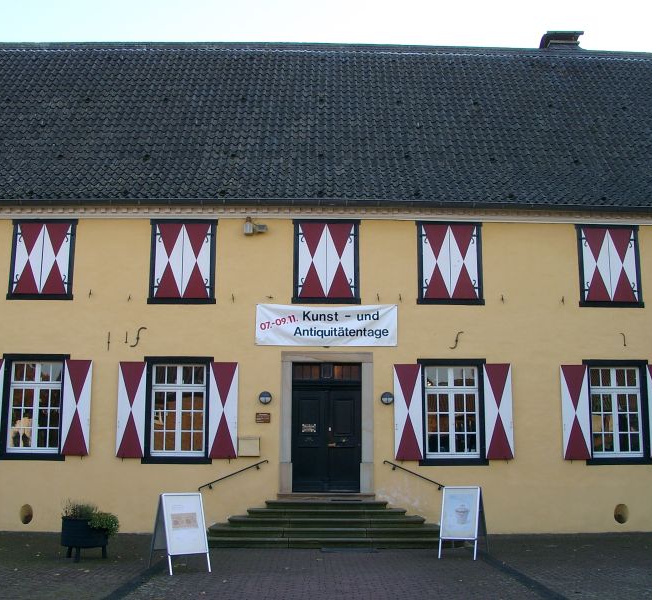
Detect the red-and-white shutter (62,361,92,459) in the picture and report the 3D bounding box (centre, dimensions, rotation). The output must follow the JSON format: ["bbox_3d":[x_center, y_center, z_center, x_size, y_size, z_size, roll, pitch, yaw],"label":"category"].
[{"bbox_3d":[-5.380,2.329,17.016,0.582,2.030,0.060,1,-9,-1],"label":"red-and-white shutter"}]

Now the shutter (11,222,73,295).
[{"bbox_3d":[-5.993,-0.875,16.620,1.140,1.508,0.060,0,-9,-1],"label":"shutter"}]

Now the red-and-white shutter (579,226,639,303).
[{"bbox_3d":[6.089,-0.740,16.858,1.116,1.565,0.050,0,-9,-1],"label":"red-and-white shutter"}]

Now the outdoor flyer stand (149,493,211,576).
[{"bbox_3d":[-2.264,3.609,12.256,0.634,1.159,0.930,5,-10,-29],"label":"outdoor flyer stand"}]

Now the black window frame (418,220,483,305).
[{"bbox_3d":[2.662,-0.787,16.797,1.428,1.804,0.150,0,-9,-1],"label":"black window frame"}]

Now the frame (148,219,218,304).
[{"bbox_3d":[-3.188,-0.847,17.618,1.515,1.924,0.130,1,-9,-1],"label":"frame"}]

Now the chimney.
[{"bbox_3d":[7.579,-8.078,25.313,1.172,0.720,0.950,1,-9,-1],"label":"chimney"}]

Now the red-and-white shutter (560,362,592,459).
[{"bbox_3d":[5.211,2.336,16.312,0.555,1.948,0.050,0,-9,-1],"label":"red-and-white shutter"}]

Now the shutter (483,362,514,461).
[{"bbox_3d":[3.589,2.321,16.282,0.571,1.973,0.050,0,-9,-1],"label":"shutter"}]

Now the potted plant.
[{"bbox_3d":[-3.784,3.685,12.624,0.923,0.934,0.770,0,-9,-1],"label":"potted plant"}]

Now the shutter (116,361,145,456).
[{"bbox_3d":[-3.976,2.257,16.116,0.567,1.950,0.060,0,-9,-1],"label":"shutter"}]

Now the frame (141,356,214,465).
[{"bbox_3d":[-3.041,2.274,16.188,1.435,2.173,0.150,0,-9,-1],"label":"frame"}]

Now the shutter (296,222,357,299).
[{"bbox_3d":[0.016,-0.836,16.726,1.192,1.609,0.060,0,-9,-1],"label":"shutter"}]

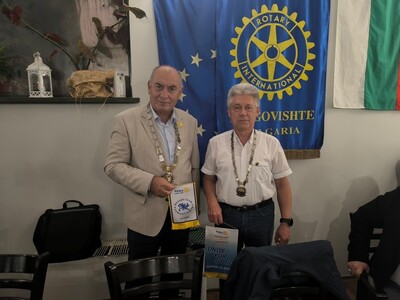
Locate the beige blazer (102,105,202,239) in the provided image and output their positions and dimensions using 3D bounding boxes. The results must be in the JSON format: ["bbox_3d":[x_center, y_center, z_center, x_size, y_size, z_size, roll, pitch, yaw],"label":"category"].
[{"bbox_3d":[-0.247,0.091,1.430,0.500,0.700,0.340,-2,7,-25],"label":"beige blazer"}]

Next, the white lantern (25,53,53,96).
[{"bbox_3d":[-1.155,-0.540,1.920,0.115,0.312,0.115,2,6,13],"label":"white lantern"}]

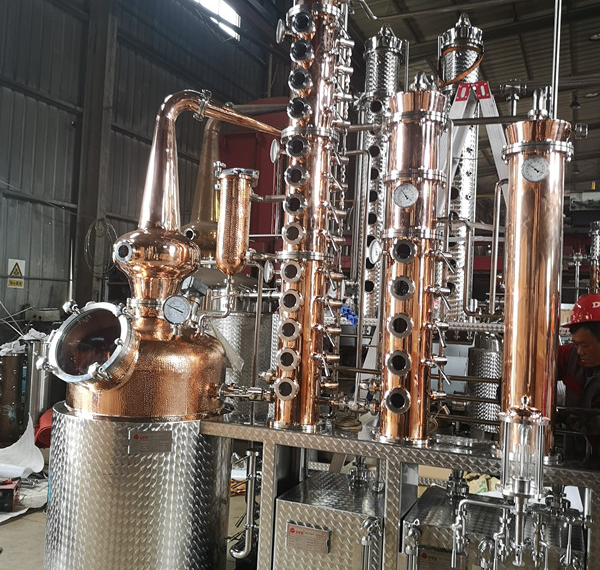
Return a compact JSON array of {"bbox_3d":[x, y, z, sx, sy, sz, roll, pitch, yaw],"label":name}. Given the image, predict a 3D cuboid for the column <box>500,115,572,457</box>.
[{"bbox_3d":[0.957,0.019,2.570,0.279,1.346,0.279,2,-1,21],"label":"column"}]

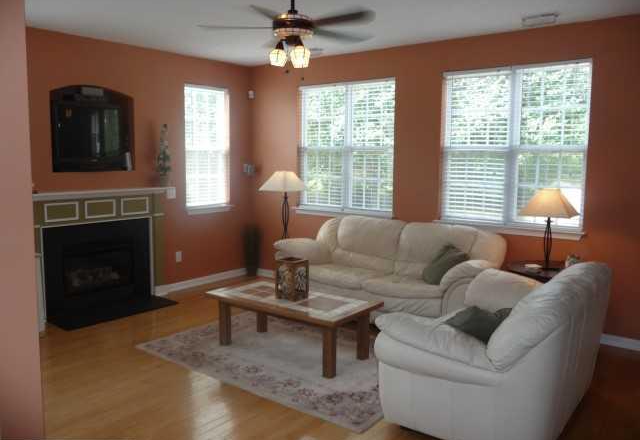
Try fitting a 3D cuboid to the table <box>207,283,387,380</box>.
[{"bbox_3d":[-0.230,0.858,4.220,1.267,0.459,0.660,6,9,36],"label":"table"}]

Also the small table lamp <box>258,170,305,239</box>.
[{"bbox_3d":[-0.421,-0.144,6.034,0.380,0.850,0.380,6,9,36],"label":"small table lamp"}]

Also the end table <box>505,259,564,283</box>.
[{"bbox_3d":[1.916,0.754,4.408,0.610,0.670,0.610,6,9,36],"label":"end table"}]

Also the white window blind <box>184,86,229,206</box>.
[{"bbox_3d":[-1.348,-0.872,6.215,0.080,1.420,0.650,6,9,36],"label":"white window blind"}]

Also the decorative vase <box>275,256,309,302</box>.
[{"bbox_3d":[-0.221,0.484,4.170,0.175,0.296,0.170,6,9,36],"label":"decorative vase"}]

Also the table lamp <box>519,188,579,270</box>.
[{"bbox_3d":[1.924,0.079,4.325,0.410,0.690,0.410,6,9,36],"label":"table lamp"}]

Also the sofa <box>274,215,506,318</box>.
[{"bbox_3d":[0.626,0.514,5.145,2.180,0.935,0.900,6,9,36],"label":"sofa"}]

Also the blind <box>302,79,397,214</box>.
[{"bbox_3d":[0.281,-0.842,5.915,1.270,1.430,0.080,6,9,36],"label":"blind"}]

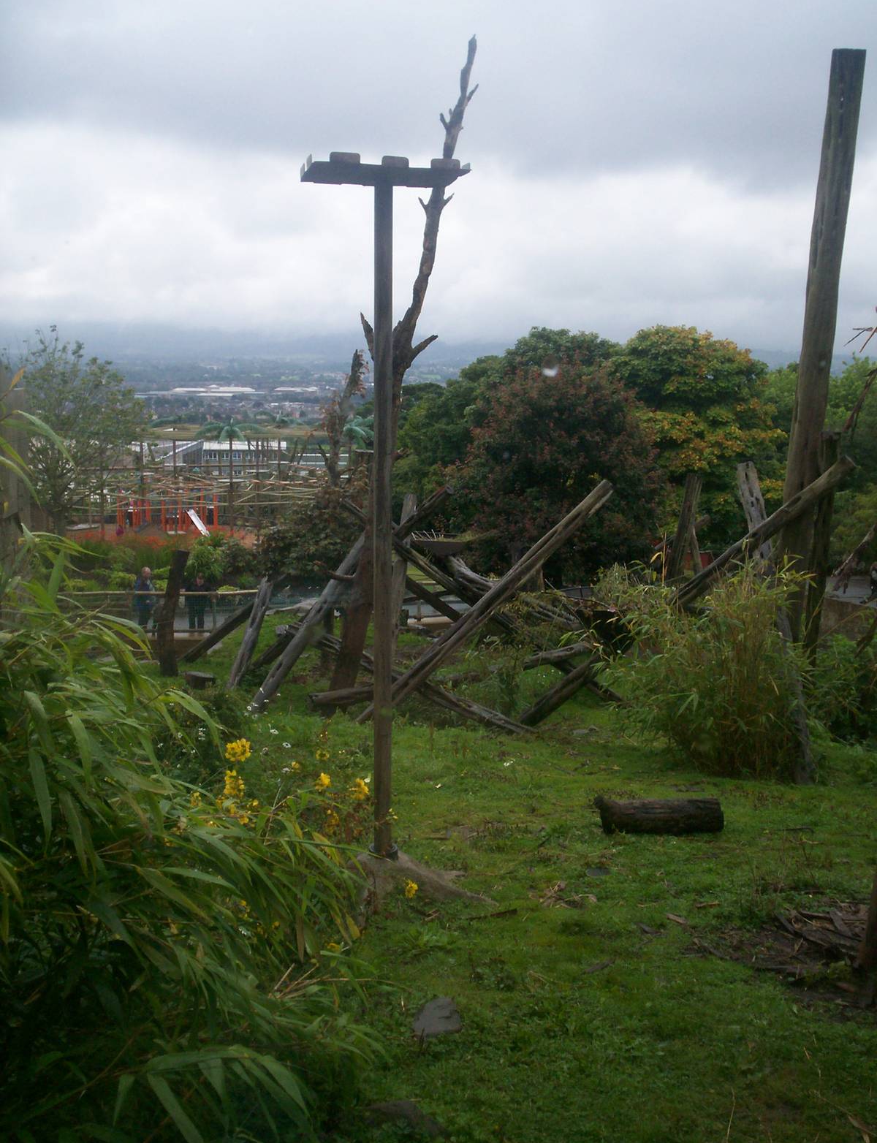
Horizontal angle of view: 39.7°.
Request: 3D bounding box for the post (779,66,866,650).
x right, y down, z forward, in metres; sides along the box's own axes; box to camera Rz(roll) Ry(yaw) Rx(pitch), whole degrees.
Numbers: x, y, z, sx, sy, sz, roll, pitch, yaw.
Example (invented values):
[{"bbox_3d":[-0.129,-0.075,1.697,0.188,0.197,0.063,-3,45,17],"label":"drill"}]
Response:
[{"bbox_3d":[4.130,-1.936,13.170,0.380,7.019,0.380,2,11,0],"label":"post"}]

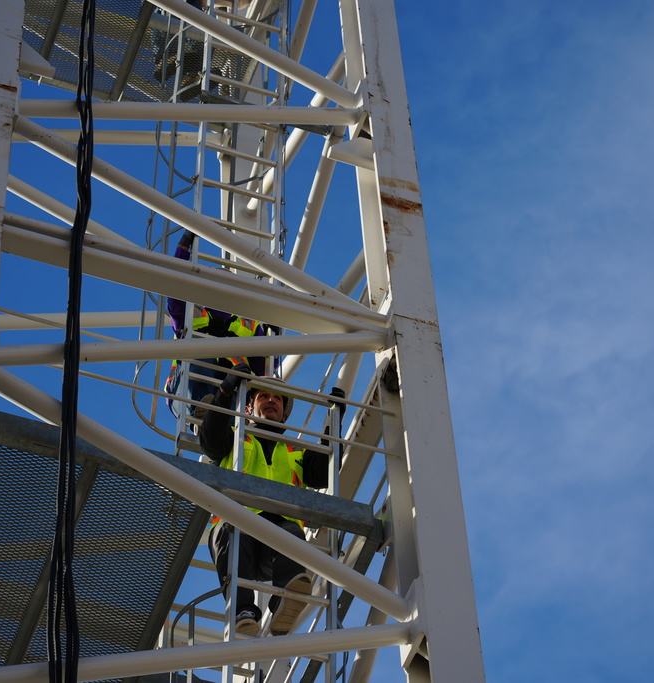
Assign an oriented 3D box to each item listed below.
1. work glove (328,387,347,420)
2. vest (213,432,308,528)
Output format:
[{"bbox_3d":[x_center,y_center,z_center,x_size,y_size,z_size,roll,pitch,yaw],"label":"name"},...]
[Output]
[{"bbox_3d":[0.047,0.279,11.630,0.095,0.170,0.110,15,-56,-14],"label":"work glove"},{"bbox_3d":[-0.293,0.650,11.600,0.460,0.660,0.300,15,-56,-14],"label":"vest"}]

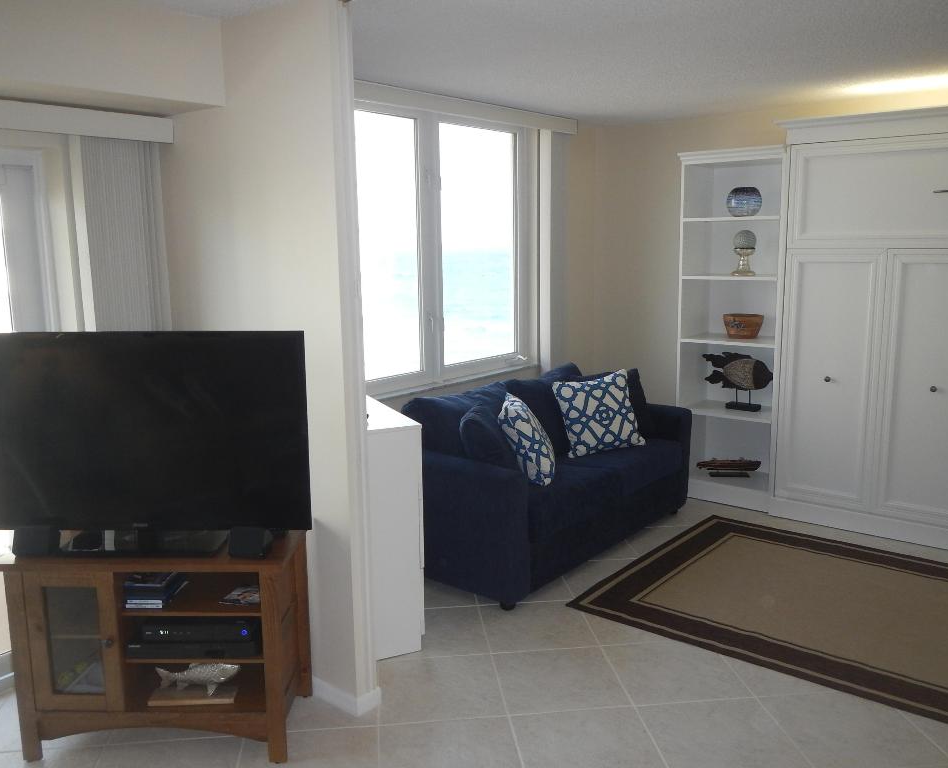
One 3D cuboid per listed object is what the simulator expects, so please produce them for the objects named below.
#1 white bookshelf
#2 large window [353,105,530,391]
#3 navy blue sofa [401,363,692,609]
[{"bbox_3d":[1.647,-0.333,5.210,0.650,2.160,0.420,7,13,40],"label":"white bookshelf"},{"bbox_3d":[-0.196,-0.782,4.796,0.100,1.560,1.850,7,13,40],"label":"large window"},{"bbox_3d":[0.416,0.439,4.621,0.890,0.880,1.790,7,13,40],"label":"navy blue sofa"}]

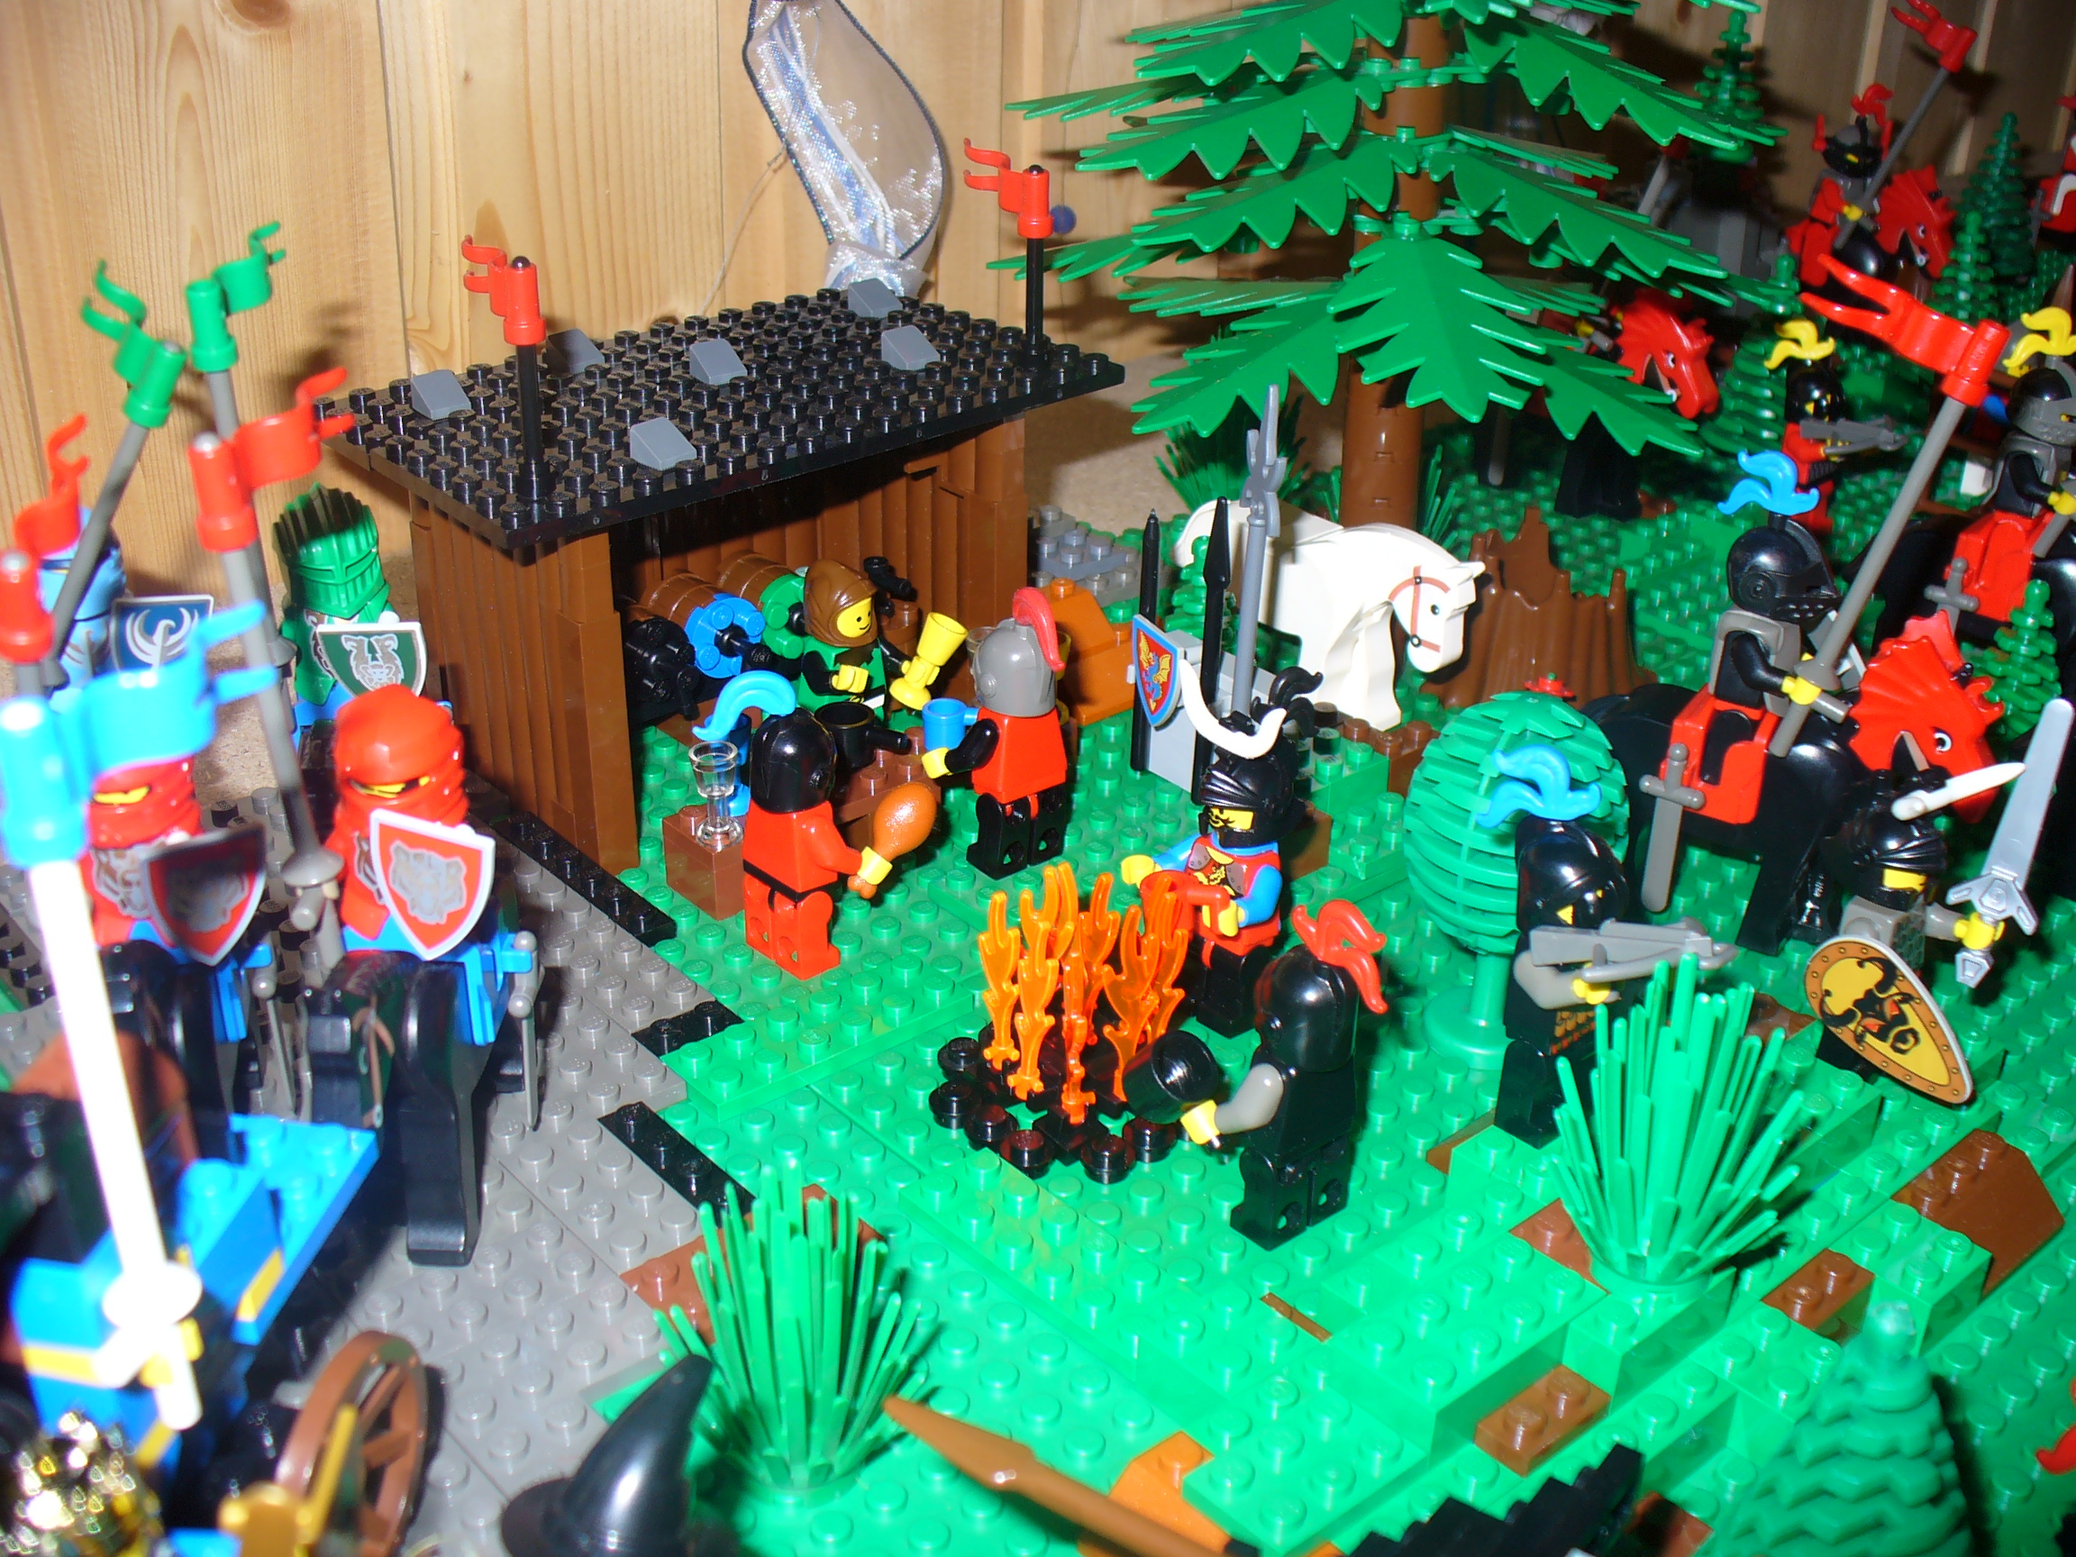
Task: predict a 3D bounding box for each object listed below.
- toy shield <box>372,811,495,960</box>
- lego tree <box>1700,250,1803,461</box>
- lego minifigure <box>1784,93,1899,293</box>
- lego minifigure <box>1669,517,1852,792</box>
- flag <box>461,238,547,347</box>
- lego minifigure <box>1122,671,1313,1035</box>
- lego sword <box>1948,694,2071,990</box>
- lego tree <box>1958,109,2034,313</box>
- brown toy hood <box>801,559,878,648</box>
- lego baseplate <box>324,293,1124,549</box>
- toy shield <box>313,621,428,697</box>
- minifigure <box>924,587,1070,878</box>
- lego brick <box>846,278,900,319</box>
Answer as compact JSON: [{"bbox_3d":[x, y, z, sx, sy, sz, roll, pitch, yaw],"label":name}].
[{"bbox_3d":[-0.074,0.014,0.272,0.015,0.019,0.005,14,28,6],"label":"toy shield"},{"bbox_3d":[0.182,-0.101,0.556,0.030,0.060,0.030,-21,34,-36],"label":"lego tree"},{"bbox_3d":[0.248,-0.181,0.683,0.027,0.058,0.024,-12,30,-23],"label":"lego minifigure"},{"bbox_3d":[0.116,-0.019,0.352,0.023,0.045,0.025,18,32,30],"label":"lego minifigure"},{"bbox_3d":[-0.085,-0.076,0.346,0.007,0.012,0.027,-21,34,-36],"label":"flag"},{"bbox_3d":[0.028,0.012,0.335,0.020,0.057,0.025,-21,34,-36],"label":"lego minifigure"},{"bbox_3d":[0.146,0.009,0.333,0.013,0.048,0.004,16,23,23],"label":"lego sword"},{"bbox_3d":[0.317,-0.188,0.739,0.030,0.065,0.030,-21,34,-35],"label":"lego tree"},{"bbox_3d":[-0.037,-0.032,0.411,0.013,0.014,0.013,-21,34,-36],"label":"brown toy hood"},{"bbox_3d":[-0.058,-0.069,0.400,0.128,0.005,0.080,-21,34,-36],"label":"lego baseplate"},{"bbox_3d":[-0.107,-0.015,0.357,0.017,0.019,0.006,-3,27,-7],"label":"toy shield"},{"bbox_3d":[-0.005,-0.009,0.373,0.021,0.051,0.025,-21,34,-36],"label":"minifigure"},{"bbox_3d":[-0.033,-0.096,0.446,0.008,0.006,0.008,-21,34,-35],"label":"lego brick"}]

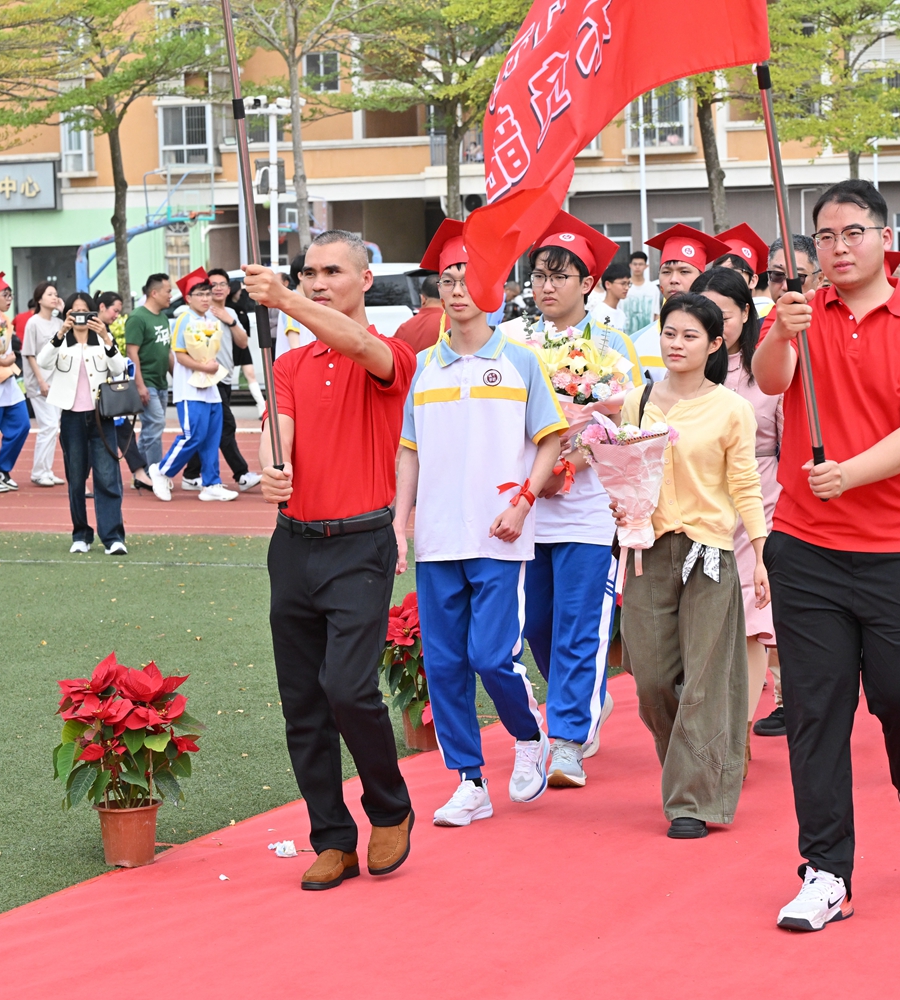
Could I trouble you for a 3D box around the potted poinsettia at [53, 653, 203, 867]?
[{"bbox_3d":[-0.897,0.724,8.080,0.400,0.560,0.390,-1,4,0],"label":"potted poinsettia"}]

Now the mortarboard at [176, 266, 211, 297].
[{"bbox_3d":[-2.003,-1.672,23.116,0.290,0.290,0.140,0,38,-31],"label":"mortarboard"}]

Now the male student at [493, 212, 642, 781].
[{"bbox_3d":[0.375,-0.013,9.341,0.500,1.780,0.450,0,5,18],"label":"male student"}]

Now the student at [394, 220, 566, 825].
[{"bbox_3d":[0.083,0.045,8.741,0.540,1.762,0.520,0,4,16],"label":"student"}]

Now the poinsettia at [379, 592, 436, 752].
[{"bbox_3d":[-0.066,0.580,9.952,0.400,0.555,0.400,1,5,24],"label":"poinsettia"}]

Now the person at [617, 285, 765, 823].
[{"bbox_3d":[0.688,0.184,8.335,0.460,1.570,0.360,1,5,25],"label":"person"}]

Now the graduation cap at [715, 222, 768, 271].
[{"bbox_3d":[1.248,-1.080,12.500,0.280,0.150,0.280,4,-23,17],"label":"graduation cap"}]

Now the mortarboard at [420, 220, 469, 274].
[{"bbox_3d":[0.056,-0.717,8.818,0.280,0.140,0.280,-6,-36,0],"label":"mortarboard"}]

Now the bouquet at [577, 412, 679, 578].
[{"bbox_3d":[0.497,-0.020,8.169,0.290,0.450,0.240,0,12,24],"label":"bouquet"}]

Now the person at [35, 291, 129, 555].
[{"bbox_3d":[-2.224,-0.469,17.657,0.580,1.600,0.460,-2,4,-7],"label":"person"}]

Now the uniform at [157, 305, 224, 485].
[{"bbox_3d":[-2.053,-0.811,23.047,0.520,1.394,0.500,2,5,40],"label":"uniform"}]

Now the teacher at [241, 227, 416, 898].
[{"bbox_3d":[-0.330,0.158,7.559,0.490,1.740,0.600,1,5,24],"label":"teacher"}]

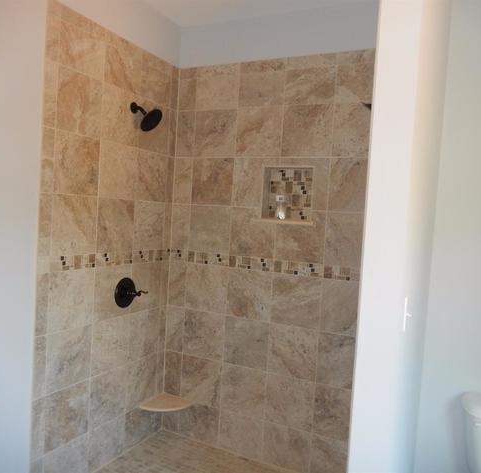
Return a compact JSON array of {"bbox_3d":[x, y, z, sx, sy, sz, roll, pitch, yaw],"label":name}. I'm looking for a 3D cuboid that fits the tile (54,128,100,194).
[{"bbox_3d":[-0.831,-0.364,2.328,0.011,0.306,0.296,5,3,27],"label":"tile"}]

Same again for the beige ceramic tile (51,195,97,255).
[{"bbox_3d":[-0.843,-0.059,2.329,0.010,0.302,0.302,5,3,26],"label":"beige ceramic tile"}]

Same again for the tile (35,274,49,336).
[{"bbox_3d":[-0.953,0.329,2.185,0.012,0.297,0.067,4,2,26],"label":"tile"}]

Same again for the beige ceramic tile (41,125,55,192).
[{"bbox_3d":[-0.912,-0.361,2.155,0.010,0.302,0.084,5,3,27],"label":"beige ceramic tile"}]

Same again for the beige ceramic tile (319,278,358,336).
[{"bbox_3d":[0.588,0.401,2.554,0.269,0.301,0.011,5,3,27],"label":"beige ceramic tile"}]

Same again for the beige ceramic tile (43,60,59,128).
[{"bbox_3d":[-0.894,-0.666,2.141,0.010,0.302,0.084,5,3,27],"label":"beige ceramic tile"}]

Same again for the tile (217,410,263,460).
[{"bbox_3d":[0.004,1.242,2.864,0.302,0.240,0.010,5,3,26],"label":"tile"}]

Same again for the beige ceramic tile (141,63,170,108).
[{"bbox_3d":[-0.526,-0.934,2.836,0.013,0.209,0.293,5,3,26],"label":"beige ceramic tile"}]

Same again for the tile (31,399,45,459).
[{"bbox_3d":[-0.990,0.929,2.218,0.011,0.295,0.067,5,3,27],"label":"tile"}]

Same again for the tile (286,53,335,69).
[{"bbox_3d":[0.413,-1.009,2.636,0.302,0.062,0.010,5,3,26],"label":"tile"}]

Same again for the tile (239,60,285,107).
[{"bbox_3d":[0.130,-0.929,2.785,0.303,0.279,0.013,5,3,26],"label":"tile"}]

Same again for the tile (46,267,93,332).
[{"bbox_3d":[-0.866,0.325,2.345,0.010,0.302,0.302,5,3,26],"label":"tile"}]

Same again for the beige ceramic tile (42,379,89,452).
[{"bbox_3d":[-0.905,0.936,2.369,0.013,0.299,0.296,5,3,26],"label":"beige ceramic tile"}]

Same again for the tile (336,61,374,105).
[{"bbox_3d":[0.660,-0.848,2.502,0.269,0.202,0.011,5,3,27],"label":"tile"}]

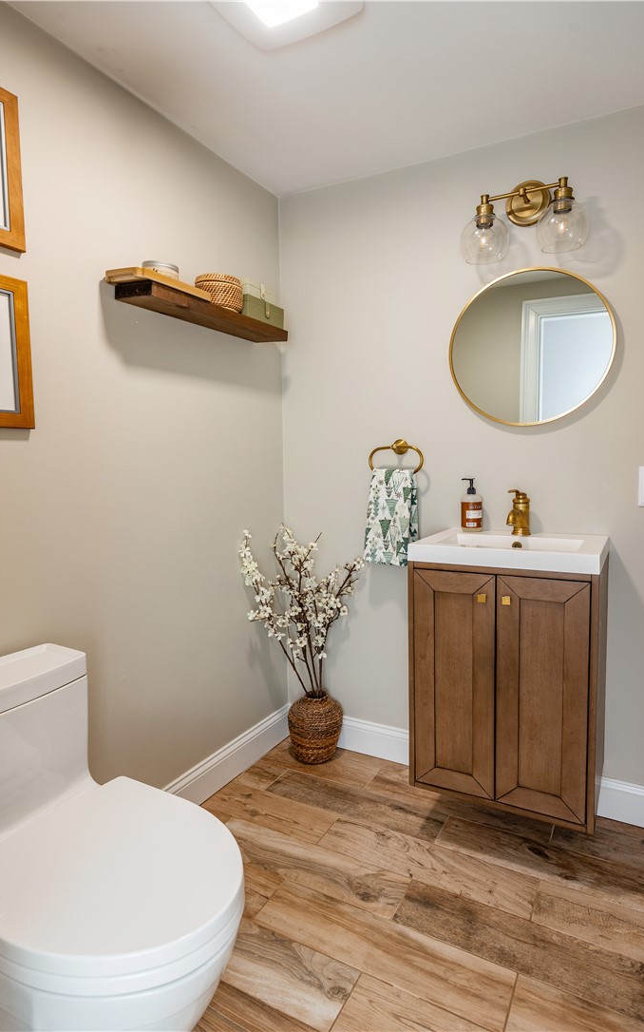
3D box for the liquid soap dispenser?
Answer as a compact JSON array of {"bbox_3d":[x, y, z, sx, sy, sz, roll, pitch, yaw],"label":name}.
[{"bbox_3d":[0.518,-0.035,1.784,0.068,0.186,0.066,0,5,16],"label":"liquid soap dispenser"}]

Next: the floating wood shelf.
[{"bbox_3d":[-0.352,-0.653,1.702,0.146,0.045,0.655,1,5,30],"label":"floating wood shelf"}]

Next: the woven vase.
[{"bbox_3d":[-0.024,0.845,2.082,0.222,0.248,0.222,-1,5,0],"label":"woven vase"}]

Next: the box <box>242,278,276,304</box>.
[{"bbox_3d":[-0.254,-0.789,1.867,0.095,0.060,0.155,1,5,30],"label":"box"}]

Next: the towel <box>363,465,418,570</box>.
[{"bbox_3d":[0.258,0.003,1.938,0.225,0.375,0.070,1,5,31],"label":"towel"}]

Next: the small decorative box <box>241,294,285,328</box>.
[{"bbox_3d":[-0.249,-0.726,1.864,0.125,0.074,0.205,1,5,30],"label":"small decorative box"}]

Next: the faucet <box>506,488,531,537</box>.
[{"bbox_3d":[0.622,-0.009,1.631,0.062,0.152,0.165,1,5,31],"label":"faucet"}]

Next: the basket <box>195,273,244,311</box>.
[{"bbox_3d":[-0.340,-0.729,1.729,0.152,0.102,0.152,-1,5,0],"label":"basket"}]

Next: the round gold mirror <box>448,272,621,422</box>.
[{"bbox_3d":[0.668,-0.546,1.671,0.505,0.505,0.030,1,5,31],"label":"round gold mirror"}]

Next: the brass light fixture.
[{"bbox_3d":[0.613,-0.927,1.584,0.370,0.270,0.172,1,5,31],"label":"brass light fixture"}]

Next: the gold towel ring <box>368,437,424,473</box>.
[{"bbox_3d":[0.279,-0.220,1.911,0.220,0.132,0.075,1,5,31],"label":"gold towel ring"}]

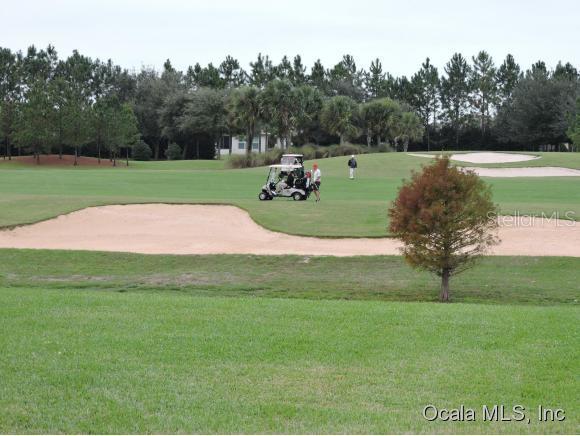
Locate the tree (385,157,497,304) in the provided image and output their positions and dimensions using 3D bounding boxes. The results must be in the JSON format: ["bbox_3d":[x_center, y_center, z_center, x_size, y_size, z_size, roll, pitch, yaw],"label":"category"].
[{"bbox_3d":[3.280,0.214,43.000,2.330,3.100,2.280,0,2,0],"label":"tree"}]

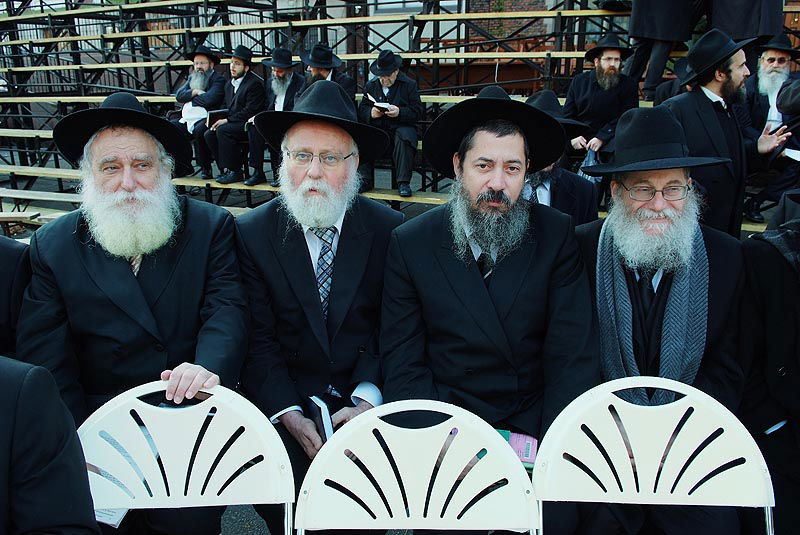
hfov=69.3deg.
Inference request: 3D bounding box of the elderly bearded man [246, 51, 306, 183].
[{"bbox_3d":[-1.117,-1.356,5.230,0.520,1.200,0.740,7,18,23],"label":"elderly bearded man"}]

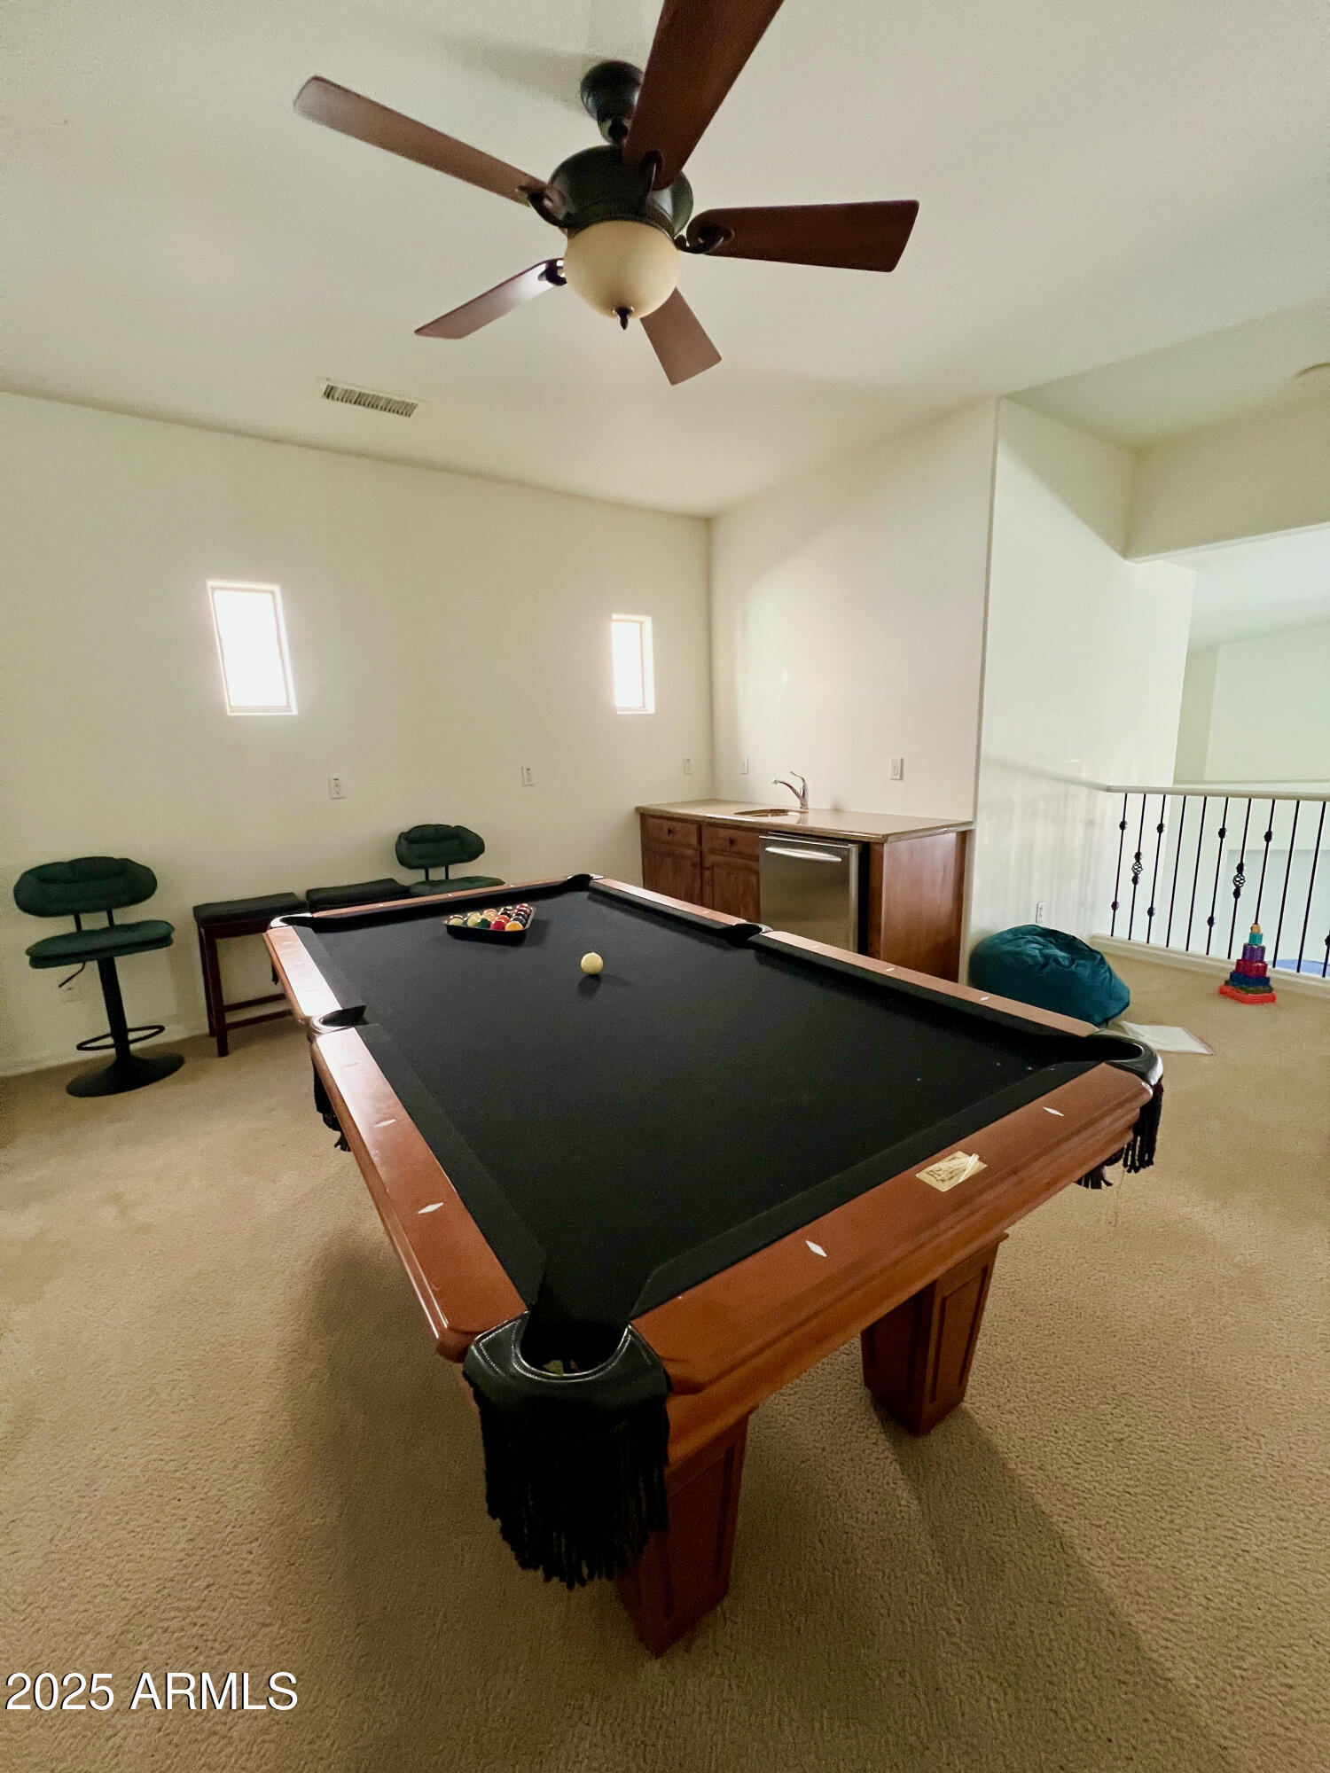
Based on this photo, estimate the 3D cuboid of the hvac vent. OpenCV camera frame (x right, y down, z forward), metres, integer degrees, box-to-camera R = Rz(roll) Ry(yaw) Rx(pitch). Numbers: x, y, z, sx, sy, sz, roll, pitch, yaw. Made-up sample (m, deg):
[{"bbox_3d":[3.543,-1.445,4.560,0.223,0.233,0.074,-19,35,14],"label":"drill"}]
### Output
[{"bbox_3d":[-1.307,-2.154,2.971,0.410,0.020,0.190,-10,15,-32],"label":"hvac vent"}]

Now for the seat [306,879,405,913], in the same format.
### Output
[{"bbox_3d":[-1.674,0.359,3.727,0.480,0.706,0.350,-10,15,-32],"label":"seat"}]

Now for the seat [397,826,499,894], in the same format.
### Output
[{"bbox_3d":[-1.209,0.152,3.880,0.530,1.010,0.500,-10,15,-32],"label":"seat"}]

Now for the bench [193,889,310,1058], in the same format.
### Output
[{"bbox_3d":[-2.098,0.438,3.455,0.480,0.700,0.350,-10,15,-32],"label":"bench"}]

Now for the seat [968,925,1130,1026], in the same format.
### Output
[{"bbox_3d":[1.920,0.407,3.356,0.710,0.480,0.690,-10,15,-32],"label":"seat"}]

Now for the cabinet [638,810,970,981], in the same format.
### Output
[{"bbox_3d":[0.717,0.018,4.332,0.617,0.930,2.210,-10,15,-32],"label":"cabinet"}]

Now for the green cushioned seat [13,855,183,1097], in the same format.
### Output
[{"bbox_3d":[-2.519,0.394,3.003,0.530,1.010,0.500,-11,15,-35],"label":"green cushioned seat"}]

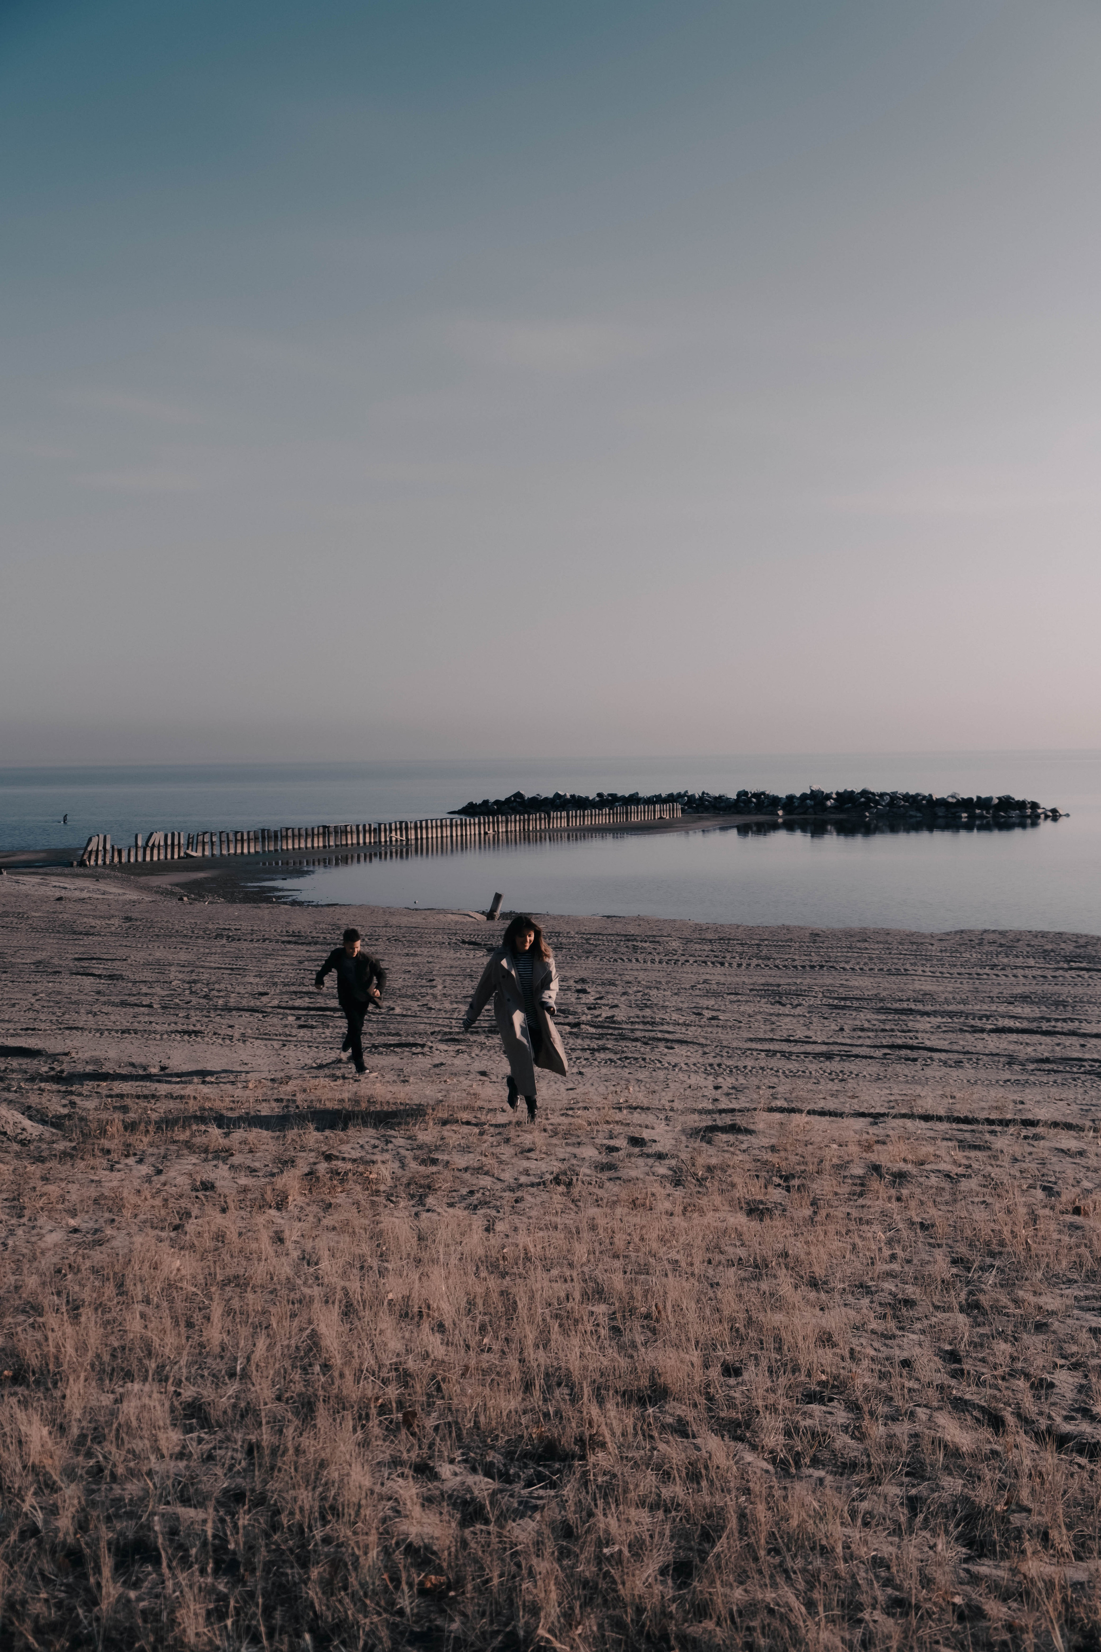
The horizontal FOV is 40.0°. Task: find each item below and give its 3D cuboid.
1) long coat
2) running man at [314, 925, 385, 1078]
[{"bbox_3d":[-0.283,1.520,12.000,0.800,1.130,0.520,-1,3,-7],"label":"long coat"},{"bbox_3d":[-2.134,1.846,16.100,0.720,1.560,0.720,-1,3,-12],"label":"running man"}]

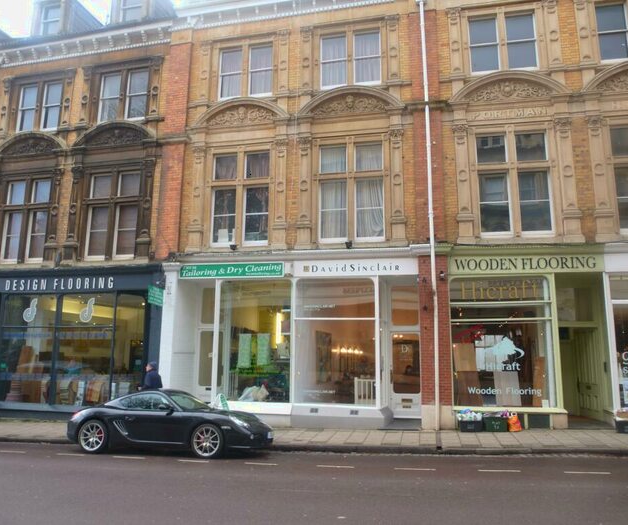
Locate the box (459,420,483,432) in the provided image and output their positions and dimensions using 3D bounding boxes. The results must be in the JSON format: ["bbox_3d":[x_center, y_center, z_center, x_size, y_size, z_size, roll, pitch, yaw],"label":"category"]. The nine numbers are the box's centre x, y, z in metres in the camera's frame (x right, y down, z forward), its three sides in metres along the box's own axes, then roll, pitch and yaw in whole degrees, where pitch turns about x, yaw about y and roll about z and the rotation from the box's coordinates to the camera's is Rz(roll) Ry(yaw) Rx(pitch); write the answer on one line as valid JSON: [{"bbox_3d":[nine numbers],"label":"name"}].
[{"bbox_3d":[3.530,3.635,10.910,0.490,0.260,0.370,-2,-10,12],"label":"box"}]

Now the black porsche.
[{"bbox_3d":[-2.970,3.265,10.170,4.350,1.300,1.820,-2,-11,12],"label":"black porsche"}]

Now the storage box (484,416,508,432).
[{"bbox_3d":[4.050,3.590,10.850,0.510,0.325,0.380,-2,-10,12],"label":"storage box"}]

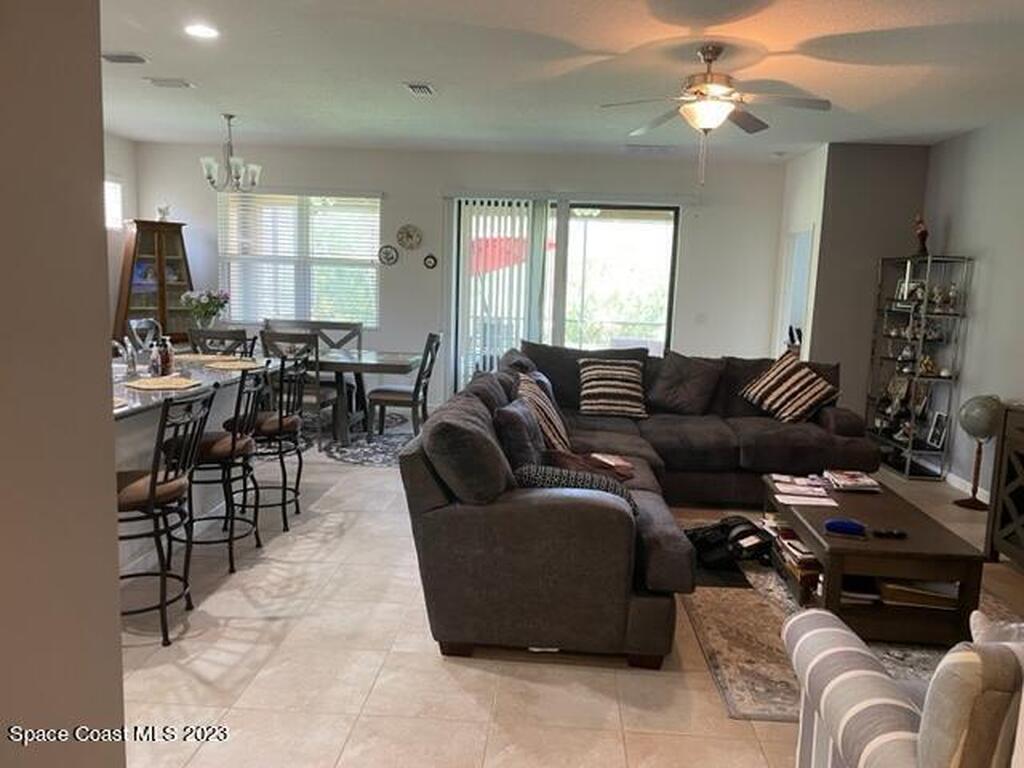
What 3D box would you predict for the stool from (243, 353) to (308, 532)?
[{"bbox_3d":[-1.532,0.339,4.653,0.490,1.030,0.430,2,8,3],"label":"stool"}]

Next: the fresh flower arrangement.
[{"bbox_3d":[-2.812,-0.598,7.096,0.430,0.530,0.430,2,8,3],"label":"fresh flower arrangement"}]

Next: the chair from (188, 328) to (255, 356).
[{"bbox_3d":[-2.583,0.009,6.976,0.475,1.030,0.586,1,8,-4],"label":"chair"}]

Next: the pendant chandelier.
[{"bbox_3d":[-2.460,-1.996,6.726,0.560,0.660,0.560,2,8,3],"label":"pendant chandelier"}]

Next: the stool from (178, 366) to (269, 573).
[{"bbox_3d":[-1.563,0.417,4.100,0.505,1.060,0.455,2,8,3],"label":"stool"}]

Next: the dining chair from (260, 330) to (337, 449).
[{"bbox_3d":[-1.847,0.052,6.730,0.480,1.000,0.580,3,8,8],"label":"dining chair"}]

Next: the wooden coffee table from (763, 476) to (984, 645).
[{"bbox_3d":[1.790,0.858,4.027,0.667,0.434,1.273,3,8,5],"label":"wooden coffee table"}]

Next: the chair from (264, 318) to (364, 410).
[{"bbox_3d":[-2.257,-0.178,8.414,1.090,0.960,0.580,2,8,3],"label":"chair"}]

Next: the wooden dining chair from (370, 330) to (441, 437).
[{"bbox_3d":[-1.030,0.015,7.332,0.606,1.030,0.465,2,8,3],"label":"wooden dining chair"}]

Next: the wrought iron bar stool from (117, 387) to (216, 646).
[{"bbox_3d":[-1.583,0.534,3.268,0.490,1.030,0.430,2,8,3],"label":"wrought iron bar stool"}]

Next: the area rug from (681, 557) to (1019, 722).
[{"bbox_3d":[1.644,1.058,3.834,1.590,0.012,2.300,2,8,3],"label":"area rug"}]

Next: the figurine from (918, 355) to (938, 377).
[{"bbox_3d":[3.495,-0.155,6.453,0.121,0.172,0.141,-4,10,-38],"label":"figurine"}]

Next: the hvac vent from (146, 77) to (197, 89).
[{"bbox_3d":[-2.433,-2.142,5.497,0.333,0.025,0.242,2,8,3],"label":"hvac vent"}]

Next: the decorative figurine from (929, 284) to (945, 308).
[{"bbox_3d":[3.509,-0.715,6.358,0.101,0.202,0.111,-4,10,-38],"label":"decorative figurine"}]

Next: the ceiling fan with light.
[{"bbox_3d":[1.099,-1.497,4.297,1.262,0.737,1.262,2,8,3],"label":"ceiling fan with light"}]

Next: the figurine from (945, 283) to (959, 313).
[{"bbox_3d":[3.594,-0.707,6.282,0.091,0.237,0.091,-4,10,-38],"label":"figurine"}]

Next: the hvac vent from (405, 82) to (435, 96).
[{"bbox_3d":[-0.661,-2.119,5.559,0.190,0.020,0.370,2,8,3],"label":"hvac vent"}]

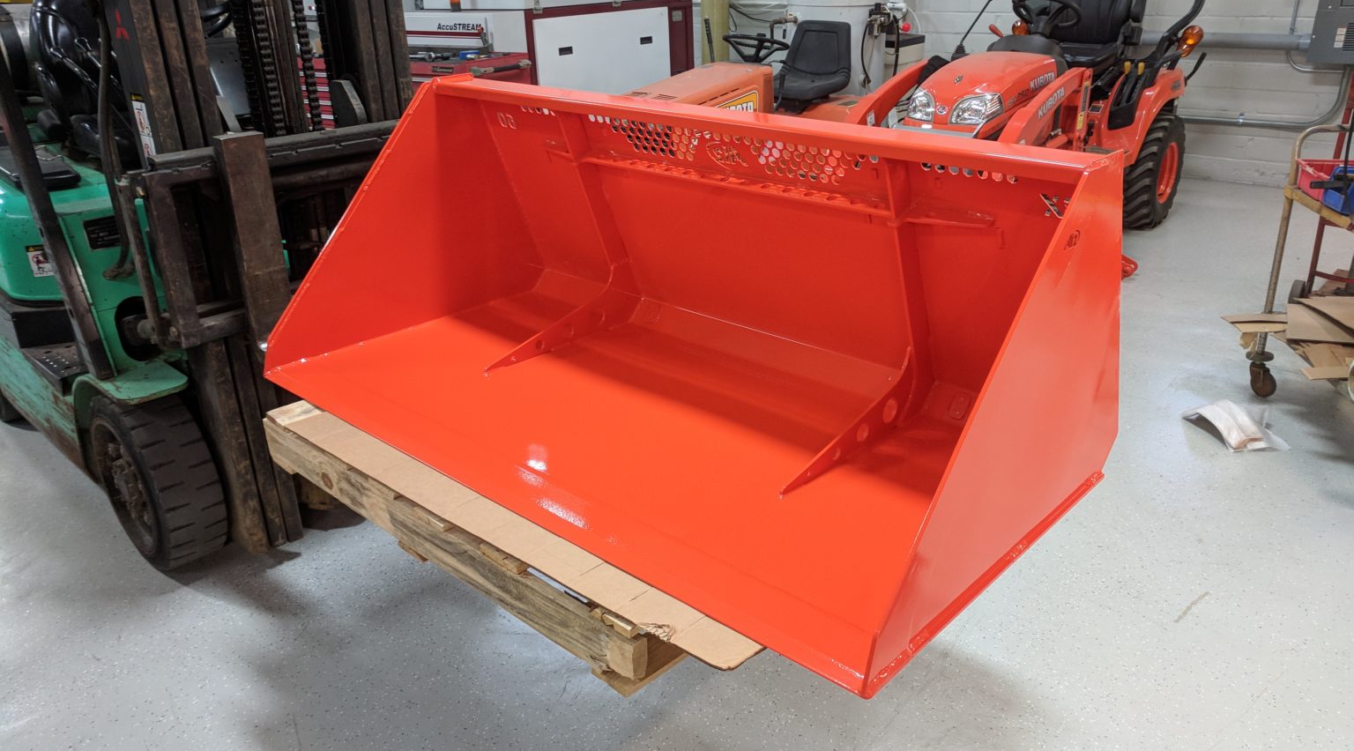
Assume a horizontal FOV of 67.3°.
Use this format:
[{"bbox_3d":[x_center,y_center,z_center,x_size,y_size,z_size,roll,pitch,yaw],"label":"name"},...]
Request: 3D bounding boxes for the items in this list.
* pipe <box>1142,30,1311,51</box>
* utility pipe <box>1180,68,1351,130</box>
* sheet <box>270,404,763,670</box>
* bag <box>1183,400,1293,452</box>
[{"bbox_3d":[3.463,-2.127,6.456,0.990,0.090,0.090,16,29,36],"label":"pipe"},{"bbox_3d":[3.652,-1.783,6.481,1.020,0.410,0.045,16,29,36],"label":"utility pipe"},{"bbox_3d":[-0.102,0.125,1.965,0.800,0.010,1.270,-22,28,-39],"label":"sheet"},{"bbox_3d":[1.885,0.162,3.406,0.235,0.065,0.280,-3,23,-3],"label":"bag"}]

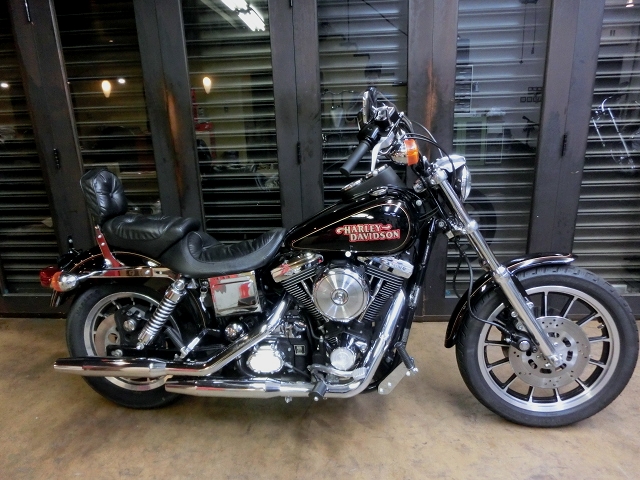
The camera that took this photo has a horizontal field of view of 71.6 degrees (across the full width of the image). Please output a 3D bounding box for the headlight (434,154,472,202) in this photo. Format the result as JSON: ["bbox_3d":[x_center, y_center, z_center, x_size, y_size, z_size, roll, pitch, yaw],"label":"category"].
[{"bbox_3d":[0.506,-0.234,1.672,0.143,0.178,0.160,0,9,6],"label":"headlight"}]

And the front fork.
[{"bbox_3d":[0.644,0.100,1.712,0.130,0.860,0.235,-33,4,10],"label":"front fork"}]

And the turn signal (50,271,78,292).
[{"bbox_3d":[-0.979,0.161,1.707,0.094,0.082,0.080,0,11,7],"label":"turn signal"}]

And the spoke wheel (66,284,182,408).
[{"bbox_3d":[-0.790,0.427,1.926,0.640,0.640,0.134,0,9,6],"label":"spoke wheel"}]

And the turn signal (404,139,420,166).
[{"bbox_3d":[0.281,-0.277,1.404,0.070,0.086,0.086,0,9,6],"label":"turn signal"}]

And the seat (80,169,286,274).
[{"bbox_3d":[-0.546,-0.094,1.812,0.870,0.415,0.320,0,9,6],"label":"seat"}]

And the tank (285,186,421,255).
[{"bbox_3d":[0.114,-0.082,1.709,0.510,0.235,0.290,0,11,7],"label":"tank"}]

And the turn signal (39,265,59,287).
[{"bbox_3d":[-1.140,0.159,1.899,0.095,0.090,0.110,0,11,7],"label":"turn signal"}]

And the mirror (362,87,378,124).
[{"bbox_3d":[0.148,-0.396,1.307,0.035,0.107,0.140,2,11,15],"label":"mirror"}]

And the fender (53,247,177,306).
[{"bbox_3d":[-0.840,0.170,1.889,0.630,0.300,0.210,0,9,6],"label":"fender"}]

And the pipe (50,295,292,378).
[{"bbox_3d":[-0.576,0.372,1.704,0.950,0.312,0.145,0,11,7],"label":"pipe"}]

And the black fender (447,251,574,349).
[{"bbox_3d":[0.717,0.237,1.701,0.480,0.385,0.130,0,11,7],"label":"black fender"}]

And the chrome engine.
[{"bbox_3d":[0.079,0.286,1.775,0.540,0.515,0.360,0,9,6],"label":"chrome engine"}]

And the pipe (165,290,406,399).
[{"bbox_3d":[-0.142,0.393,1.671,0.920,0.393,0.160,0,11,7],"label":"pipe"}]

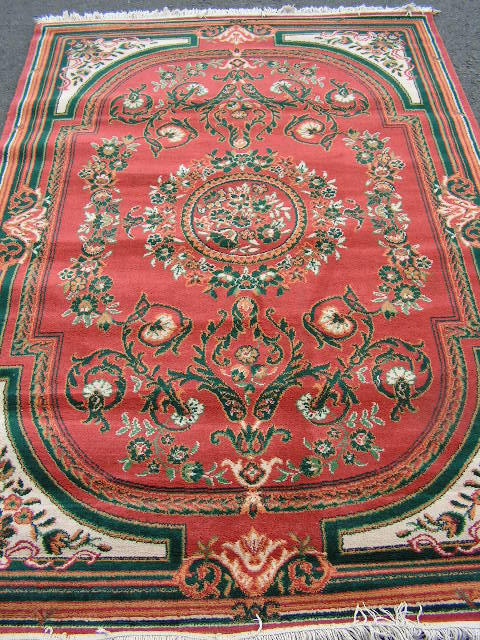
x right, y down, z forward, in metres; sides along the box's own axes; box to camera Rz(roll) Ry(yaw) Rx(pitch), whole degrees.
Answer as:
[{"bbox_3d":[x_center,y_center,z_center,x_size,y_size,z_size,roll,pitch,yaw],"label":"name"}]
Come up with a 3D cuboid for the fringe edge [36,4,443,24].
[{"bbox_3d":[-0.017,-1.291,2.801,1.700,0.020,0.070,-2,52,0],"label":"fringe edge"}]

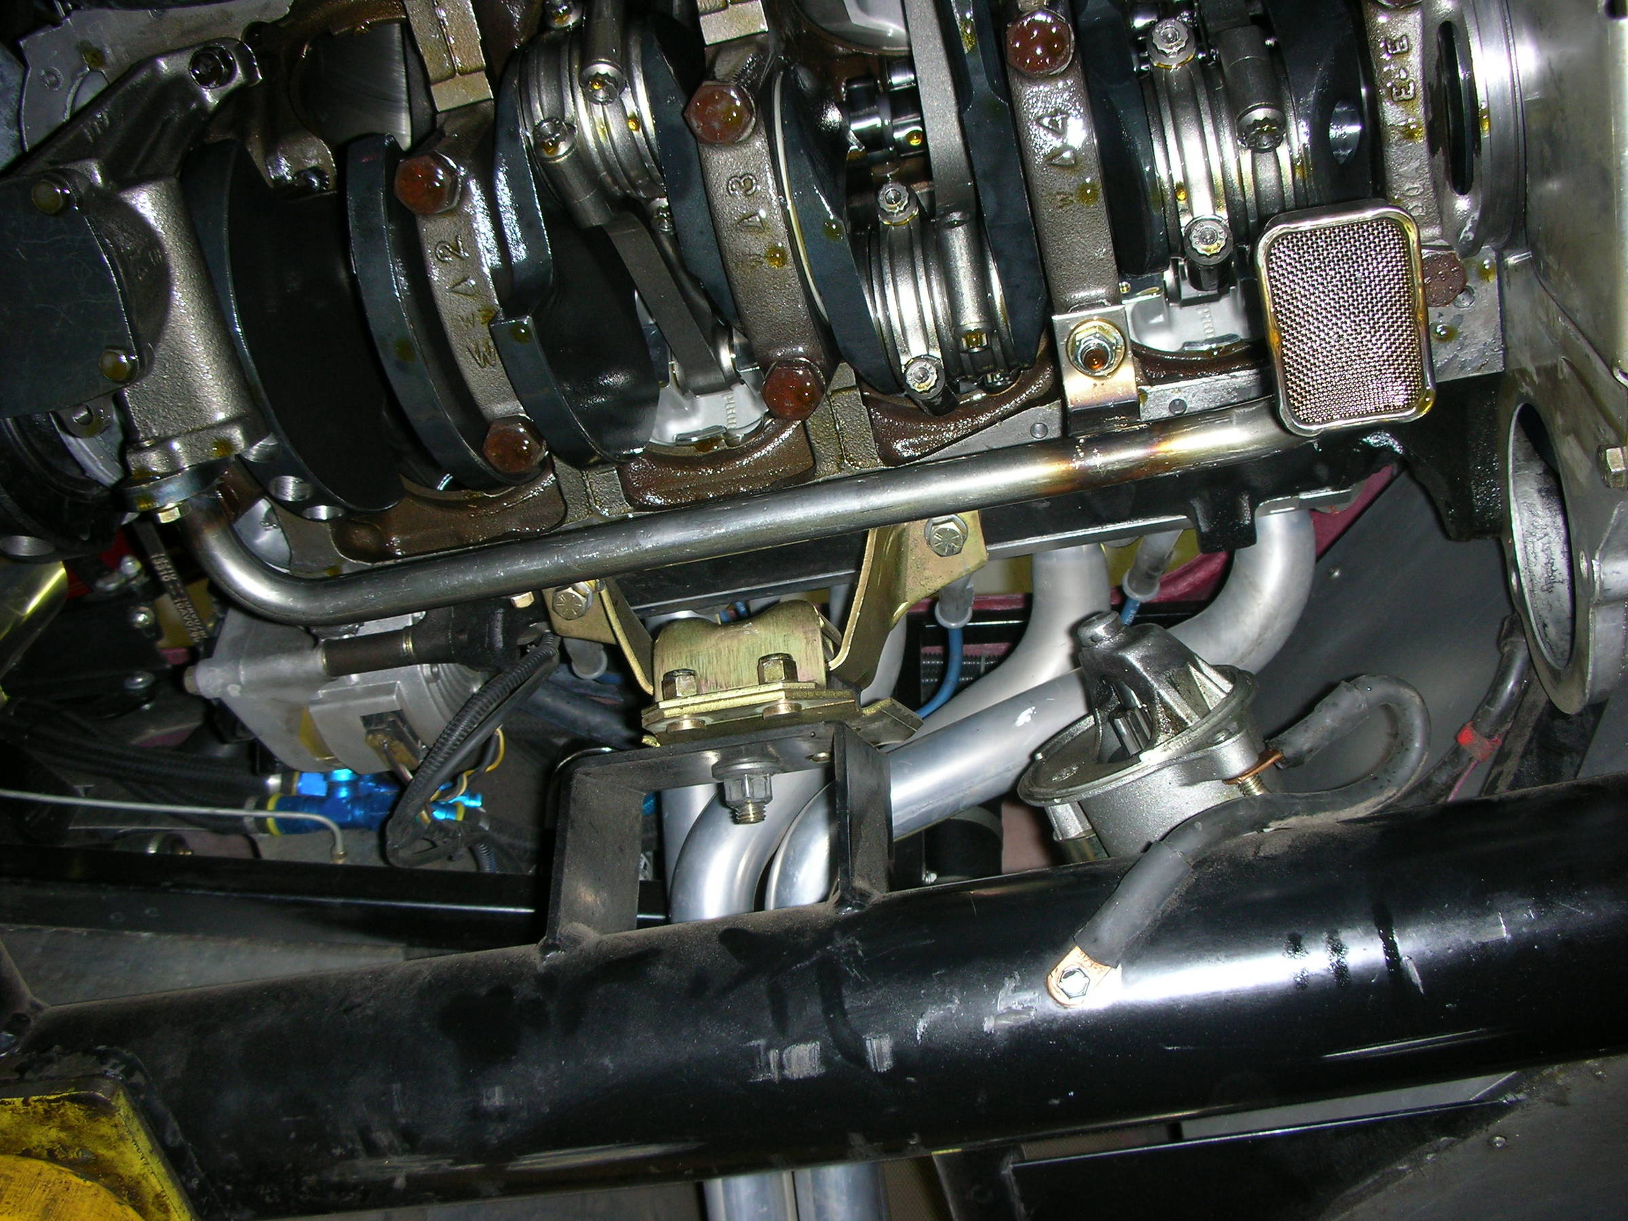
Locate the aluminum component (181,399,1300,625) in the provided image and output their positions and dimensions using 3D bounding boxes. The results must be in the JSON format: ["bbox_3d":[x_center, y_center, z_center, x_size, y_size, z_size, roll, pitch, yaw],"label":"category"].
[{"bbox_3d":[-0.036,-0.052,0.584,0.403,0.027,0.067,-9,-64,8],"label":"aluminum component"}]

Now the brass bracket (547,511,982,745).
[{"bbox_3d":[-0.021,0.009,0.745,0.205,0.110,0.090,-9,-64,13],"label":"brass bracket"}]

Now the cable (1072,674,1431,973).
[{"bbox_3d":[0.173,0.080,0.645,0.149,0.136,0.048,-9,-64,13],"label":"cable"}]

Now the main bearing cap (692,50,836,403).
[{"bbox_3d":[-0.019,-0.139,0.605,0.029,0.055,0.130,-9,-64,13],"label":"main bearing cap"}]

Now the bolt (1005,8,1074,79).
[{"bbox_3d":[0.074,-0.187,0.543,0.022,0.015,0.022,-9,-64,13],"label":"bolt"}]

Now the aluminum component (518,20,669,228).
[{"bbox_3d":[-0.083,-0.182,0.622,0.053,0.065,0.070,-9,-64,13],"label":"aluminum component"}]

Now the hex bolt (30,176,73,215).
[{"bbox_3d":[-0.259,-0.141,0.558,0.013,0.010,0.013,-9,-64,13],"label":"hex bolt"}]

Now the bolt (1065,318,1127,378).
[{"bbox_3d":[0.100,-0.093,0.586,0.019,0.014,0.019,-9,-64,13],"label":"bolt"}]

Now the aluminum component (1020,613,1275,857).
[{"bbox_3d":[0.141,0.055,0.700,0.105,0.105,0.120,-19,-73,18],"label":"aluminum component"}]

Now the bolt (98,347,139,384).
[{"bbox_3d":[-0.247,-0.087,0.585,0.013,0.010,0.013,-9,-64,13],"label":"bolt"}]

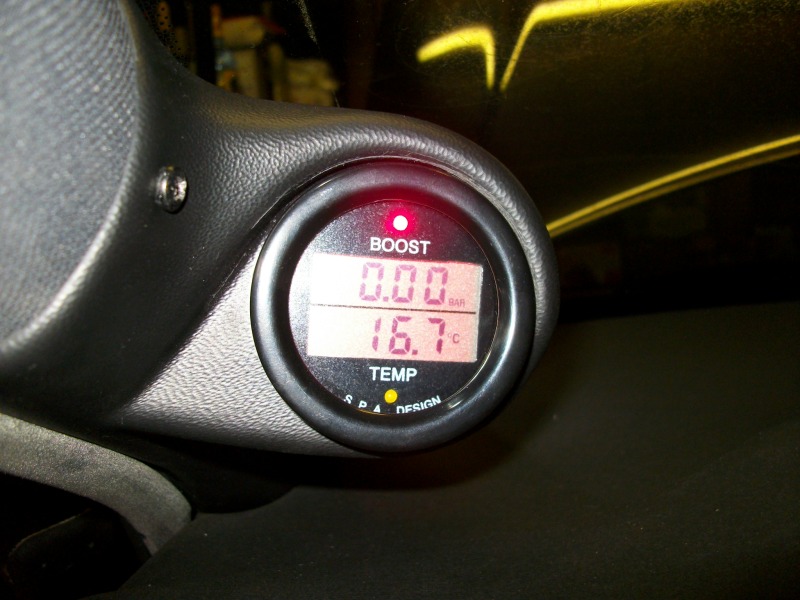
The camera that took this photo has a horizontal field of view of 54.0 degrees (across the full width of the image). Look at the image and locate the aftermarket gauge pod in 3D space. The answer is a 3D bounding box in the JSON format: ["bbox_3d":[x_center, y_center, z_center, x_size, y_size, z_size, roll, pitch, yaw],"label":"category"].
[{"bbox_3d":[-0.003,0.002,0.184,0.062,0.062,0.038,3,-2,-8],"label":"aftermarket gauge pod"}]

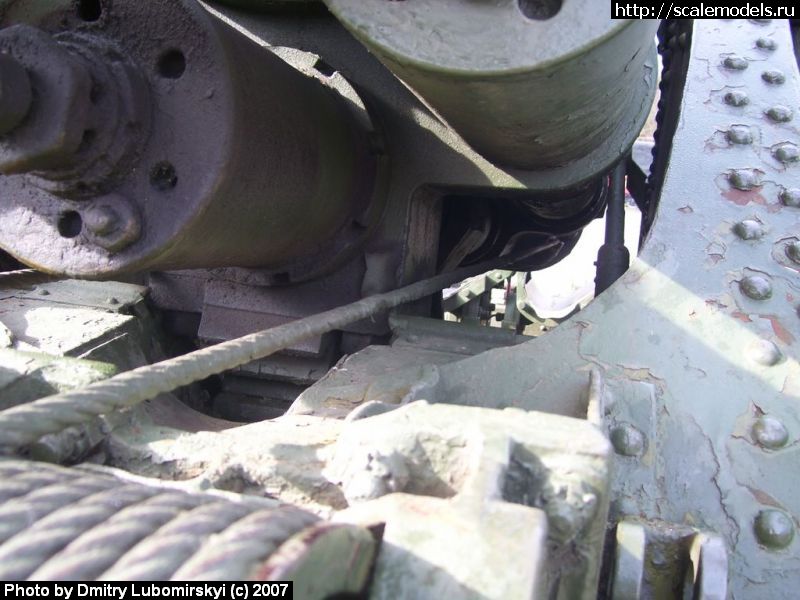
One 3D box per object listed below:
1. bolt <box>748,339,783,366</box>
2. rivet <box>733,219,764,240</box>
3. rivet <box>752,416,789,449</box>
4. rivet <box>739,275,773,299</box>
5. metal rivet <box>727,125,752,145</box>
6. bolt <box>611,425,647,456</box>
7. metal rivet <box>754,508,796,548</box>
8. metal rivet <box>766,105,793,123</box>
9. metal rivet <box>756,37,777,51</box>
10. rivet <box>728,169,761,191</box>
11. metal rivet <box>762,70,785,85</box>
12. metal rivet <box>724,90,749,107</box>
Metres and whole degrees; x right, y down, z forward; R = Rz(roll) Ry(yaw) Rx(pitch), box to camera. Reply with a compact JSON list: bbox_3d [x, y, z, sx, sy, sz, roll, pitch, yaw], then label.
[{"bbox_3d":[0.361,0.050,0.842,0.031,0.012,0.031,3,43,16],"label":"bolt"},{"bbox_3d":[0.400,-0.083,0.981,0.033,0.013,0.033,3,43,16],"label":"rivet"},{"bbox_3d":[0.335,0.118,0.771,0.032,0.013,0.032,3,43,16],"label":"rivet"},{"bbox_3d":[0.380,-0.015,0.909,0.033,0.013,0.033,3,43,16],"label":"rivet"},{"bbox_3d":[0.446,-0.218,1.122,0.033,0.013,0.033,3,43,16],"label":"metal rivet"},{"bbox_3d":[0.208,0.125,0.777,0.033,0.013,0.033,3,43,16],"label":"bolt"},{"bbox_3d":[0.308,0.186,0.702,0.032,0.013,0.032,3,43,16],"label":"metal rivet"},{"bbox_3d":[0.509,-0.251,1.144,0.032,0.013,0.032,3,43,16],"label":"metal rivet"},{"bbox_3d":[0.552,-0.387,1.286,0.030,0.012,0.030,3,43,16],"label":"metal rivet"},{"bbox_3d":[0.424,-0.150,1.049,0.034,0.014,0.034,3,43,16],"label":"rivet"},{"bbox_3d":[0.531,-0.317,1.213,0.032,0.013,0.032,3,43,16],"label":"metal rivet"},{"bbox_3d":[0.469,-0.281,1.187,0.033,0.013,0.033,3,43,16],"label":"metal rivet"}]

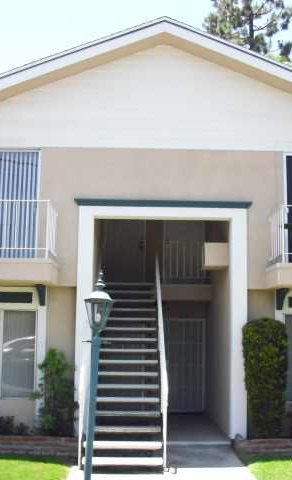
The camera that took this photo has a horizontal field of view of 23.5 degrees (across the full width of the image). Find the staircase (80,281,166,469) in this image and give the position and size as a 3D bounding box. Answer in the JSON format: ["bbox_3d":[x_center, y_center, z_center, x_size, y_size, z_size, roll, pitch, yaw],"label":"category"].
[{"bbox_3d":[-0.356,2.021,12.186,1.200,3.080,4.300,1,-8,0],"label":"staircase"}]

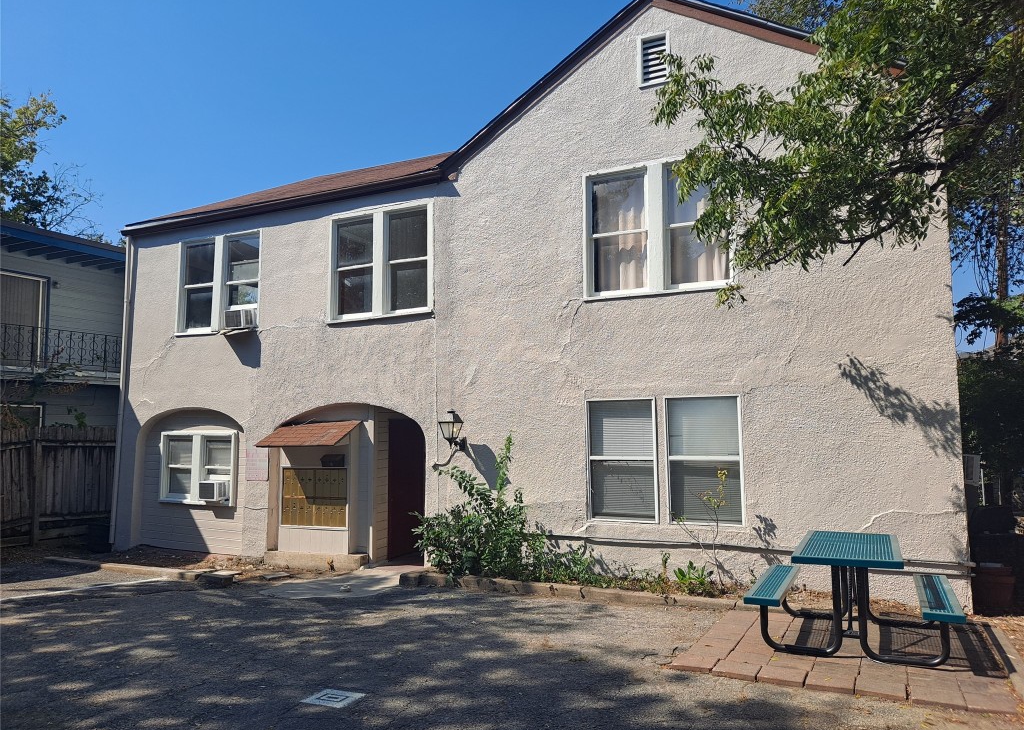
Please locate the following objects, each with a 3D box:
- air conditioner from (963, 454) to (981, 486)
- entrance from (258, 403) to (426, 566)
[{"bbox_3d":[5.004,1.197,8.313,0.450,0.340,0.460,-4,-8,26],"label":"air conditioner"},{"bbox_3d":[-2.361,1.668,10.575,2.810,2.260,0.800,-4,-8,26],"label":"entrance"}]

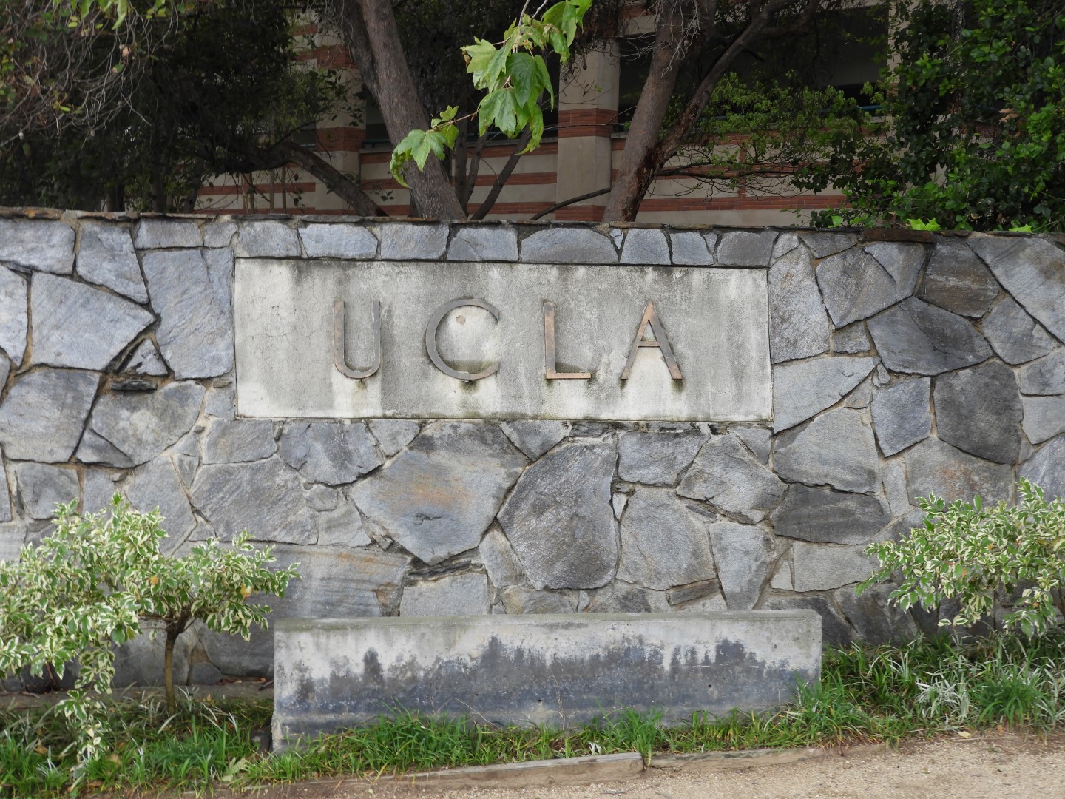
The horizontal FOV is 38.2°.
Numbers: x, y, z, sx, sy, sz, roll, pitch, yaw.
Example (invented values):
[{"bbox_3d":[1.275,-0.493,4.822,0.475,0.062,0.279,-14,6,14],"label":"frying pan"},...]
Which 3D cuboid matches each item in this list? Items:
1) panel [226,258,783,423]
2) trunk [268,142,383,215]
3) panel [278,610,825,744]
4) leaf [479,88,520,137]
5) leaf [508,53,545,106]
[{"bbox_3d":[-0.106,-0.223,6.050,2.090,0.610,0.100,1,1,-6],"label":"panel"},{"bbox_3d":[-1.075,-1.149,8.000,0.600,0.420,0.200,1,4,0],"label":"trunk"},{"bbox_3d":[0.049,0.952,5.249,1.840,0.440,0.200,1,4,-8],"label":"panel"},{"bbox_3d":[-0.102,-0.897,4.800,0.130,0.155,0.060,1,4,0],"label":"leaf"},{"bbox_3d":[-0.017,-0.998,4.800,0.120,0.172,0.060,1,4,0],"label":"leaf"}]

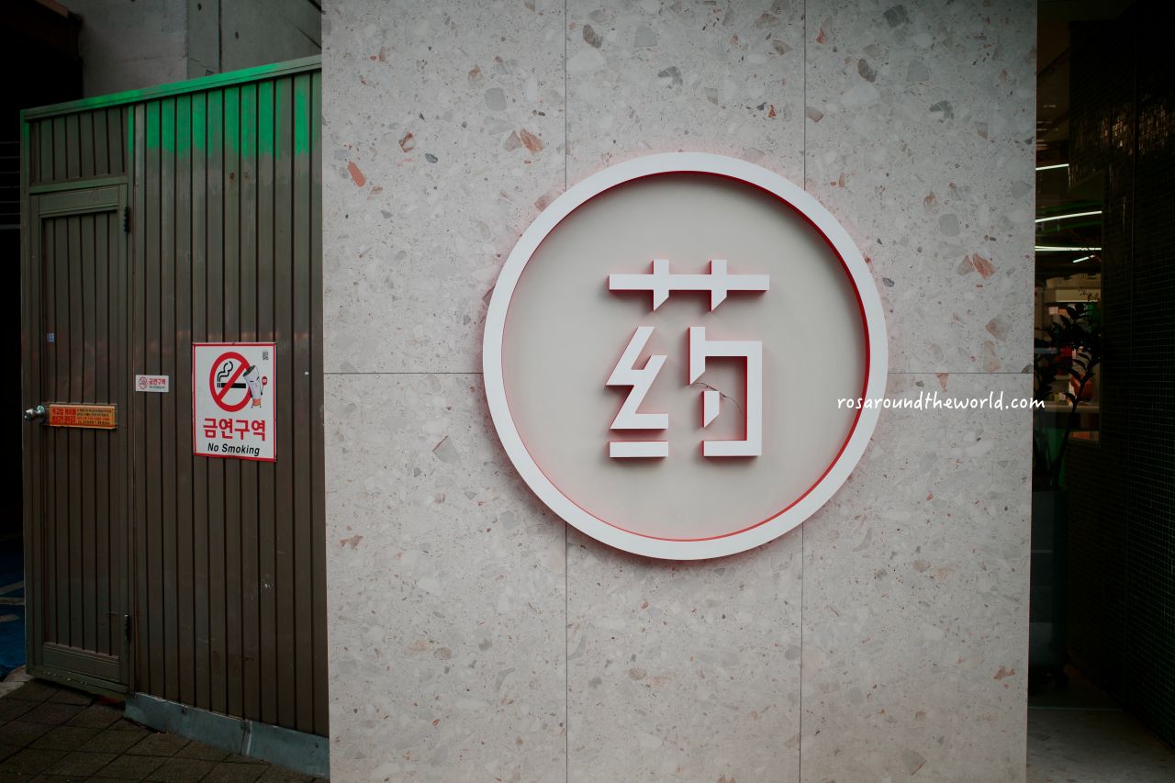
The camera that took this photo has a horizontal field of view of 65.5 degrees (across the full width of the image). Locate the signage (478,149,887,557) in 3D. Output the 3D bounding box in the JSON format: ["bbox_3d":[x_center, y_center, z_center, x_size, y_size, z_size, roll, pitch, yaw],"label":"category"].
[{"bbox_3d":[0.245,-0.088,2.272,1.000,1.000,0.060,0,2,-3],"label":"signage"}]

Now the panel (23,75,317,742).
[{"bbox_3d":[-1.552,0.025,3.402,1.687,2.301,0.060,1,2,26],"label":"panel"}]

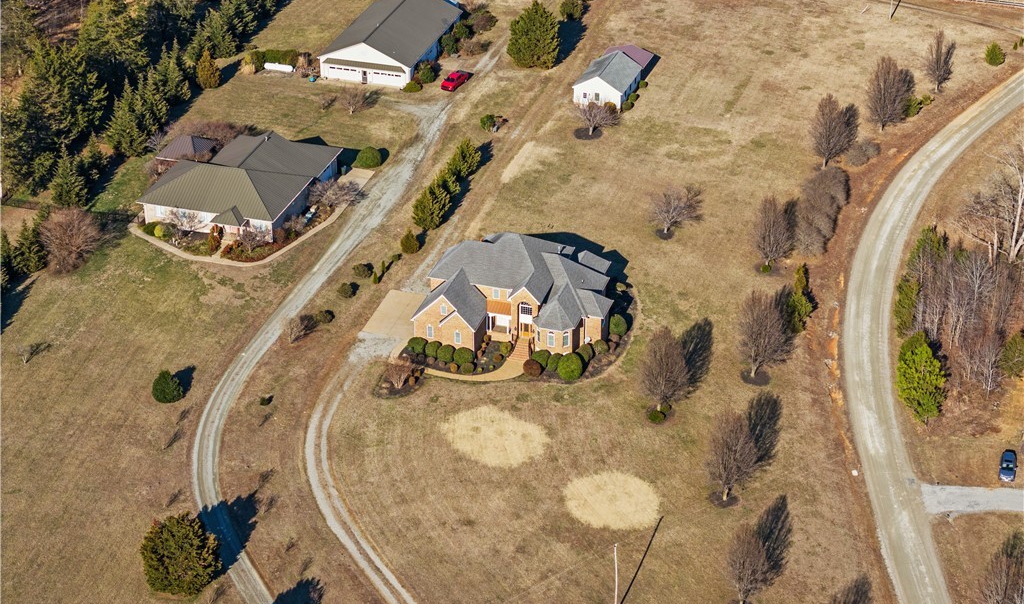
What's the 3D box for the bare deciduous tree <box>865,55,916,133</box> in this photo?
[{"bbox_3d":[55.580,-30.750,305.910,6.280,11.990,6.280,-1,31,0],"label":"bare deciduous tree"}]

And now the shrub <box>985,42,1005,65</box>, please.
[{"bbox_3d":[76.130,-39.260,326.930,2.900,3.500,2.900,-1,30,0],"label":"shrub"}]

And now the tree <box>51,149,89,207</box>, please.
[{"bbox_3d":[-62.120,-17.800,290.220,5.260,8.880,5.260,-1,31,0],"label":"tree"}]

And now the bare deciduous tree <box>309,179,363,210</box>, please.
[{"bbox_3d":[-24.580,-14.780,285.700,6.200,3.600,6.200,-1,30,0],"label":"bare deciduous tree"}]

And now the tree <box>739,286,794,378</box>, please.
[{"bbox_3d":[29.740,3.930,247.830,5.760,11.710,5.760,0,30,0],"label":"tree"}]

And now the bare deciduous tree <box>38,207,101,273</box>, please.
[{"bbox_3d":[-58.350,-8.330,272.670,8.140,8.040,8.140,0,30,0],"label":"bare deciduous tree"}]

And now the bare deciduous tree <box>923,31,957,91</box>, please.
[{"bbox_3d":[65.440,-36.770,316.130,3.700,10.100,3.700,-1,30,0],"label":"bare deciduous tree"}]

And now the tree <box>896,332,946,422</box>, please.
[{"bbox_3d":[48.310,9.300,242.100,5.400,12.000,5.400,-1,30,0],"label":"tree"}]

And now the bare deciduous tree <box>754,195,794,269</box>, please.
[{"bbox_3d":[34.200,-9.260,272.390,4.960,10.320,4.960,0,30,0],"label":"bare deciduous tree"}]

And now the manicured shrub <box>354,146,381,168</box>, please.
[{"bbox_3d":[-20.810,-21.240,300.720,3.820,2.830,3.820,0,30,0],"label":"manicured shrub"}]

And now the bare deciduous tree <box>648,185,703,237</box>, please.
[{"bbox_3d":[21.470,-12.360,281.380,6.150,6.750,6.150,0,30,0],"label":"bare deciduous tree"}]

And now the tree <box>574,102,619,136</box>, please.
[{"bbox_3d":[12.140,-27.180,308.920,6.150,5.160,6.150,0,30,0],"label":"tree"}]

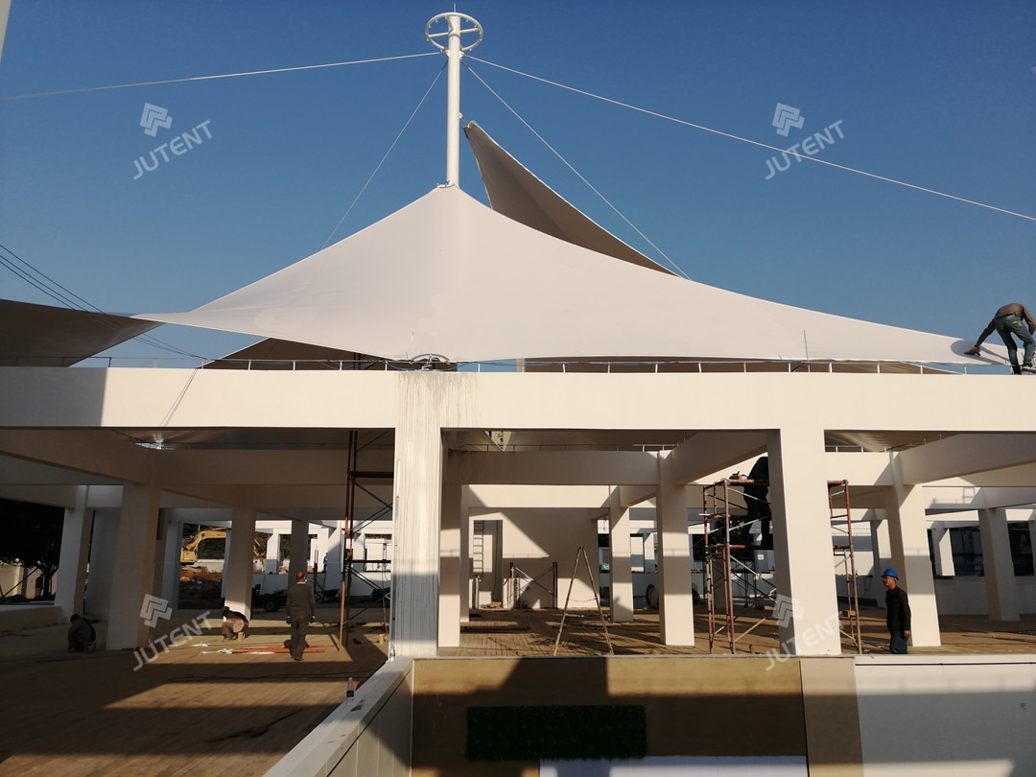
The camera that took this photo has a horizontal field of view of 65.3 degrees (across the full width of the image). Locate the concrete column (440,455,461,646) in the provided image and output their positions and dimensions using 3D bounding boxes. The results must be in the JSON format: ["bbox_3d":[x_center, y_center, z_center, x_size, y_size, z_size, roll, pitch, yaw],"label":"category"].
[{"bbox_3d":[-1.605,3.657,18.631,0.604,4.378,0.604,0,-12,-2],"label":"concrete column"}]

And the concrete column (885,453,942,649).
[{"bbox_3d":[9.274,3.767,19.119,0.618,4.369,0.618,0,-12,-2],"label":"concrete column"}]

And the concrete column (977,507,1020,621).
[{"bbox_3d":[16.098,5.842,27.109,0.618,3.700,0.618,0,-12,-2],"label":"concrete column"}]

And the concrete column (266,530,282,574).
[{"bbox_3d":[-15.022,10.770,49.674,0.618,3.600,0.618,0,-12,-2],"label":"concrete column"}]

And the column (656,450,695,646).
[{"bbox_3d":[3.622,3.689,18.818,0.616,4.378,0.604,0,-12,-2],"label":"column"}]

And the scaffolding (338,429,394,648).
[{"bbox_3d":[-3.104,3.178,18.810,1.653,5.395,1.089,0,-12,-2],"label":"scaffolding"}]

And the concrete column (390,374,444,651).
[{"bbox_3d":[-1.333,1.798,10.841,0.602,4.032,0.594,0,-12,-2],"label":"concrete column"}]

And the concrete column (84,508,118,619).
[{"bbox_3d":[-13.988,5.974,27.532,0.812,3.643,0.693,0,-12,-2],"label":"concrete column"}]

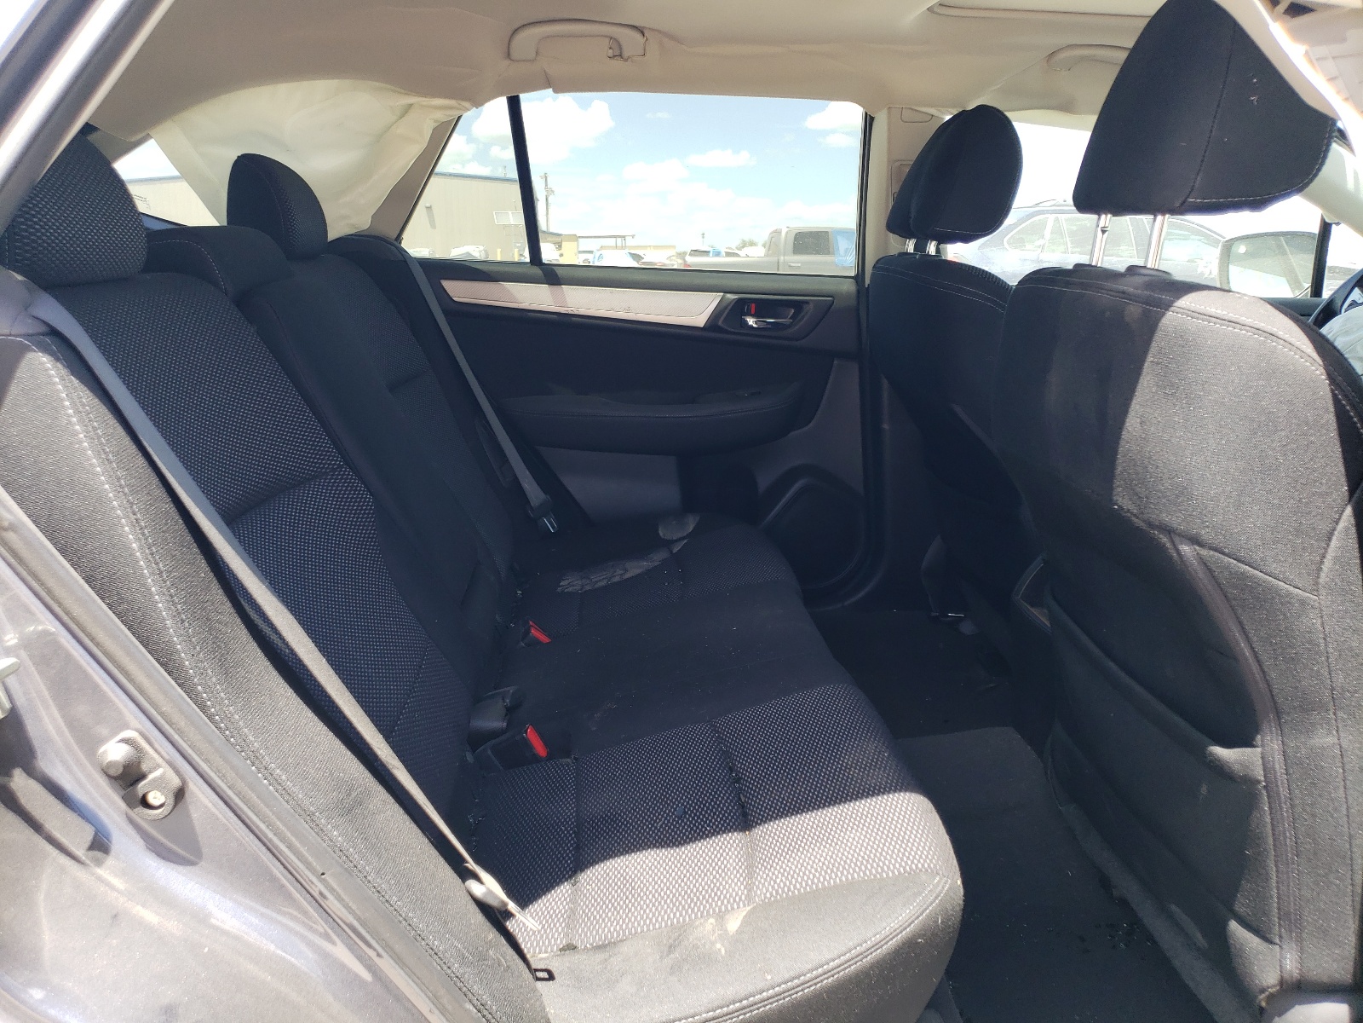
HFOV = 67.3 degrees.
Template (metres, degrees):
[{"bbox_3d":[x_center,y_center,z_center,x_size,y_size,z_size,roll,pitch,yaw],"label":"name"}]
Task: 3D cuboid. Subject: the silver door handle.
[{"bbox_3d":[0.174,-0.381,2.050,0.103,0.026,0.024,0,15,-5],"label":"silver door handle"}]

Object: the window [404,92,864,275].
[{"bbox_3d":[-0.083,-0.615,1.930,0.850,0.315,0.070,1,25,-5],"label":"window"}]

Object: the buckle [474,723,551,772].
[{"bbox_3d":[-0.213,0.297,1.290,0.078,0.042,0.028,-20,12,7],"label":"buckle"}]

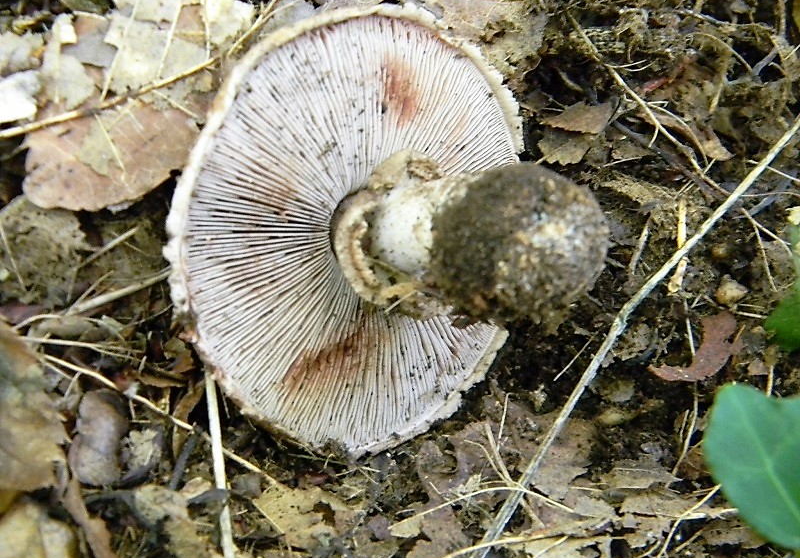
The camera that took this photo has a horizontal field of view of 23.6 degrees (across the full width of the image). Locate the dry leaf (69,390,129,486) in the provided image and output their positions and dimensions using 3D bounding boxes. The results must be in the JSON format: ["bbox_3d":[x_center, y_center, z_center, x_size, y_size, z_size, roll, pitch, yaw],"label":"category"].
[{"bbox_3d":[-0.063,0.033,0.400,0.011,0.008,0.019,3,65,1],"label":"dry leaf"}]

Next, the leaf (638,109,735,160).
[{"bbox_3d":[0.065,-0.032,0.433,0.021,0.004,0.007,27,68,12],"label":"leaf"}]

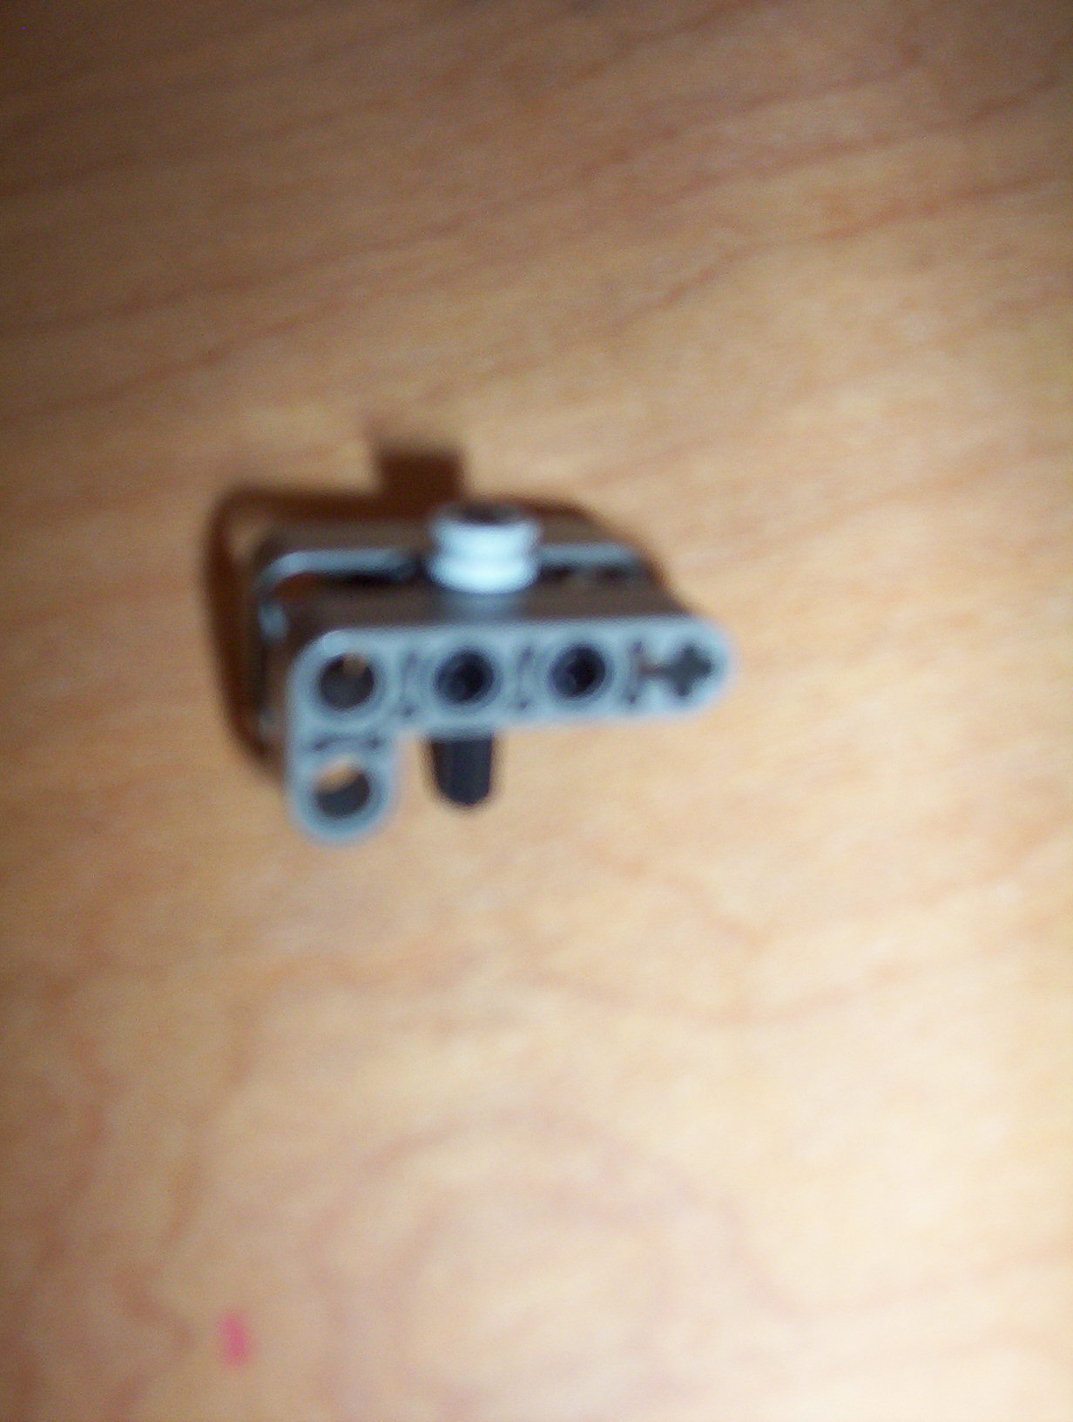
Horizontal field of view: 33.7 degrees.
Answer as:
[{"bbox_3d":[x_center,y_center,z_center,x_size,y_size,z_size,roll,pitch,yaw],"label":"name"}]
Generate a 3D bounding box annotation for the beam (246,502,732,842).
[{"bbox_3d":[-0.005,-0.003,0.133,0.031,0.024,0.024,-3,24,-17],"label":"beam"}]

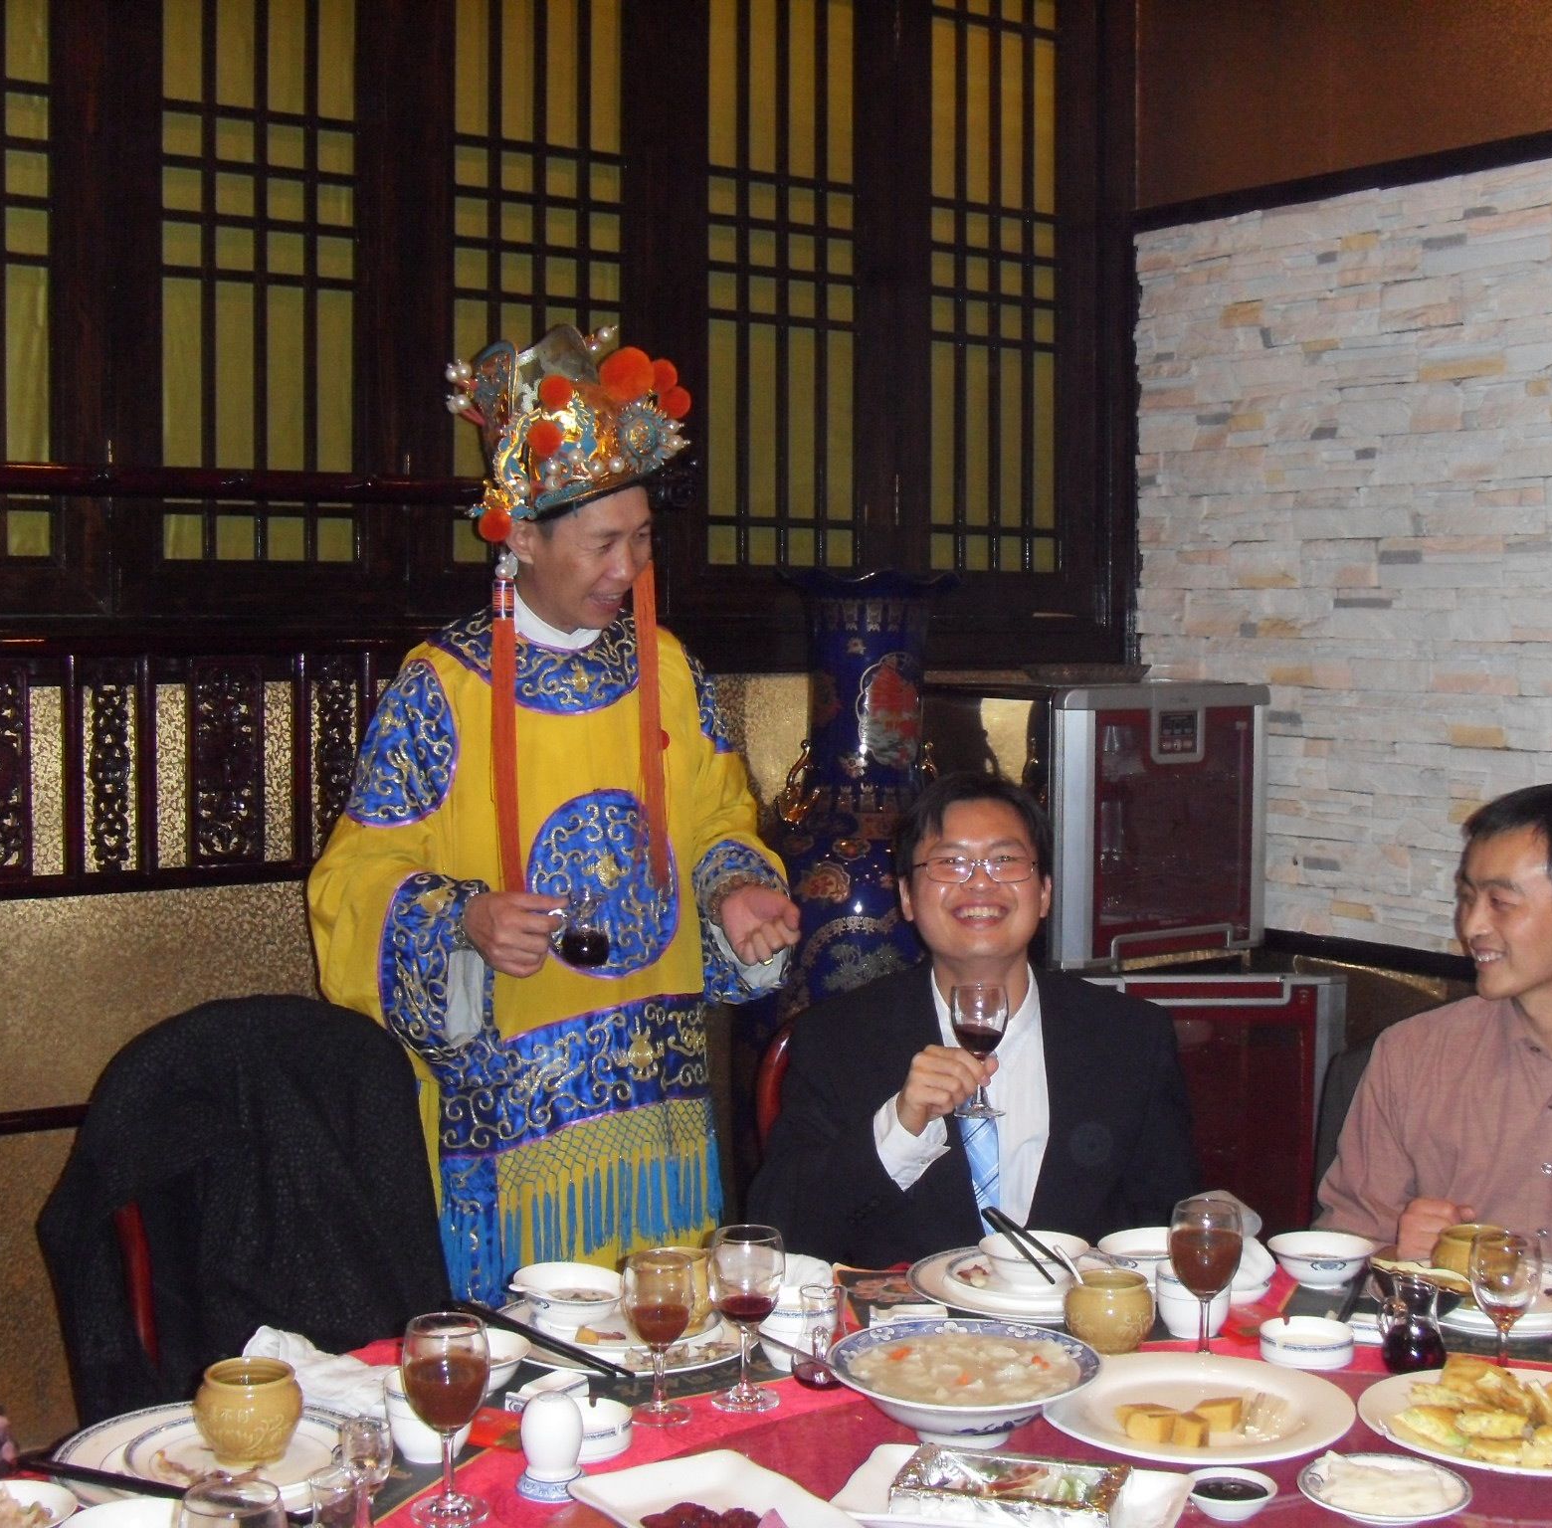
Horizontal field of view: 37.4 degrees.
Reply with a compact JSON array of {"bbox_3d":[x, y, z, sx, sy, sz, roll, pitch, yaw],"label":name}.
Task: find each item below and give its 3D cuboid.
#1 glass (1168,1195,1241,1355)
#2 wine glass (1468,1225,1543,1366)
[{"bbox_3d":[0.411,0.507,2.198,0.070,0.159,0.070,0,5,0],"label":"glass"},{"bbox_3d":[0.676,0.518,2.128,0.067,0.152,0.067,0,5,0],"label":"wine glass"}]

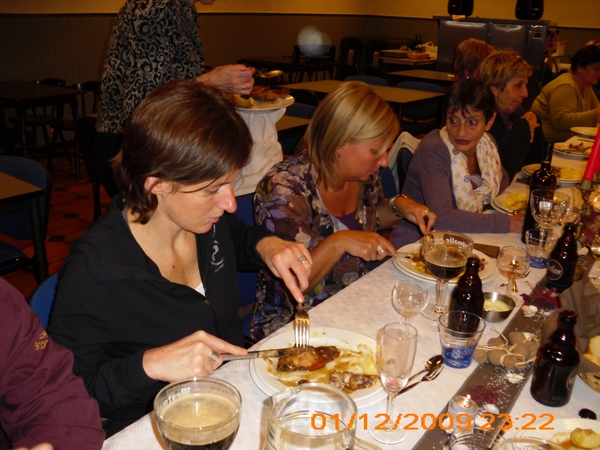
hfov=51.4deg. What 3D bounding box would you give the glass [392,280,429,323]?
[{"bbox_3d":[0.222,0.175,1.267,0.073,0.119,0.073,4,19,0],"label":"glass"}]

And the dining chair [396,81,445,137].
[{"bbox_3d":[0.928,-0.805,5.402,0.460,0.810,0.540,16,23,33],"label":"dining chair"}]

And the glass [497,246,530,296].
[{"bbox_3d":[0.490,0.122,1.451,0.076,0.130,0.076,4,19,0],"label":"glass"}]

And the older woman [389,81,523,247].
[{"bbox_3d":[0.586,0.086,2.288,0.640,1.180,0.520,17,23,35],"label":"older woman"}]

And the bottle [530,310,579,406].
[{"bbox_3d":[0.452,0.226,1.088,0.069,0.164,0.069,4,19,0],"label":"bottle"}]

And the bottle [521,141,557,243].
[{"bbox_3d":[0.738,-0.099,1.901,0.075,0.310,0.075,16,23,33],"label":"bottle"}]

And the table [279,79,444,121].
[{"bbox_3d":[0.513,-0.771,5.338,1.140,0.750,0.790,16,23,33],"label":"table"}]

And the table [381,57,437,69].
[{"bbox_3d":[1.618,-2.218,9.882,0.800,0.750,0.800,15,22,30],"label":"table"}]

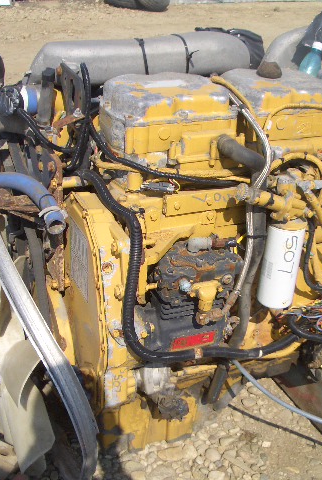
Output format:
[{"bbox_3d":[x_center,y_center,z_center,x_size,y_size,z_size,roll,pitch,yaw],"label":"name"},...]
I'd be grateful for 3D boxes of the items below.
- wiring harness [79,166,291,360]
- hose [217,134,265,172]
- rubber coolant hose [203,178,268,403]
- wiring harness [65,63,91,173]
[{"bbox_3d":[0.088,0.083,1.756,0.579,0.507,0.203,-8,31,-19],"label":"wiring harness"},{"bbox_3d":[0.212,-0.221,1.688,0.122,0.086,0.076,-8,31,-19],"label":"hose"},{"bbox_3d":[0.218,0.202,1.880,0.107,0.670,0.081,-8,31,-19],"label":"rubber coolant hose"},{"bbox_3d":[-0.211,-0.310,1.625,0.066,0.259,0.051,-8,31,-19],"label":"wiring harness"}]

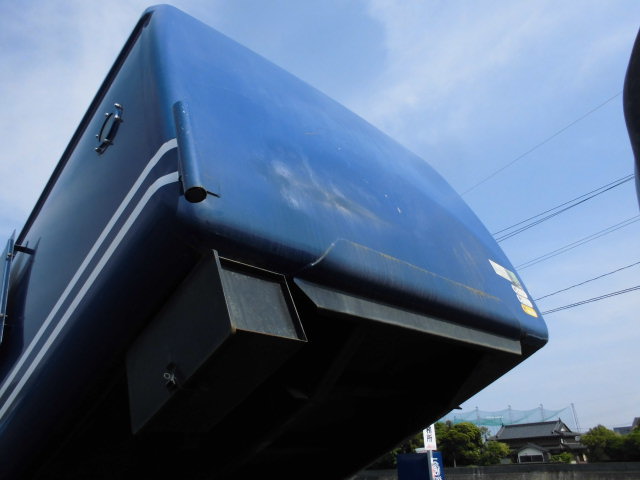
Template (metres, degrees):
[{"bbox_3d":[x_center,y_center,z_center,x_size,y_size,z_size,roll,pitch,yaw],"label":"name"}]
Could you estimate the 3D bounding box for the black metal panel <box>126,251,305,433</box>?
[{"bbox_3d":[-0.253,0.254,1.112,0.195,0.200,0.401,20,-55,-41],"label":"black metal panel"}]

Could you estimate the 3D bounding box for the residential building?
[{"bbox_3d":[37.641,35.228,83.000,9.500,7.328,11.172,19,-32,-36],"label":"residential building"}]

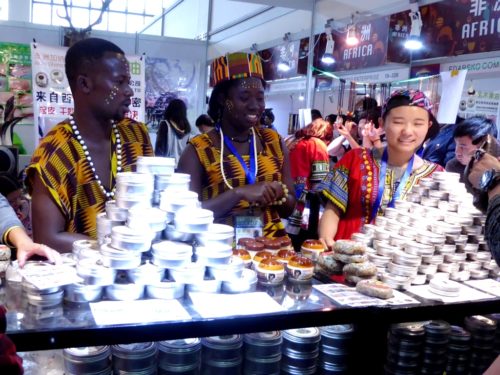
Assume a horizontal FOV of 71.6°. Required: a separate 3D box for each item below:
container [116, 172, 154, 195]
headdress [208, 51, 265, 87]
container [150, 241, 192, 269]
[{"bbox_3d":[-0.280,-0.012,0.851,0.090,0.039,0.090,3,8,0],"label":"container"},{"bbox_3d":[-0.046,-0.432,1.270,0.190,0.105,0.195,-3,8,0],"label":"headdress"},{"bbox_3d":[-0.181,0.155,0.805,0.087,0.039,0.087,3,7,0],"label":"container"}]

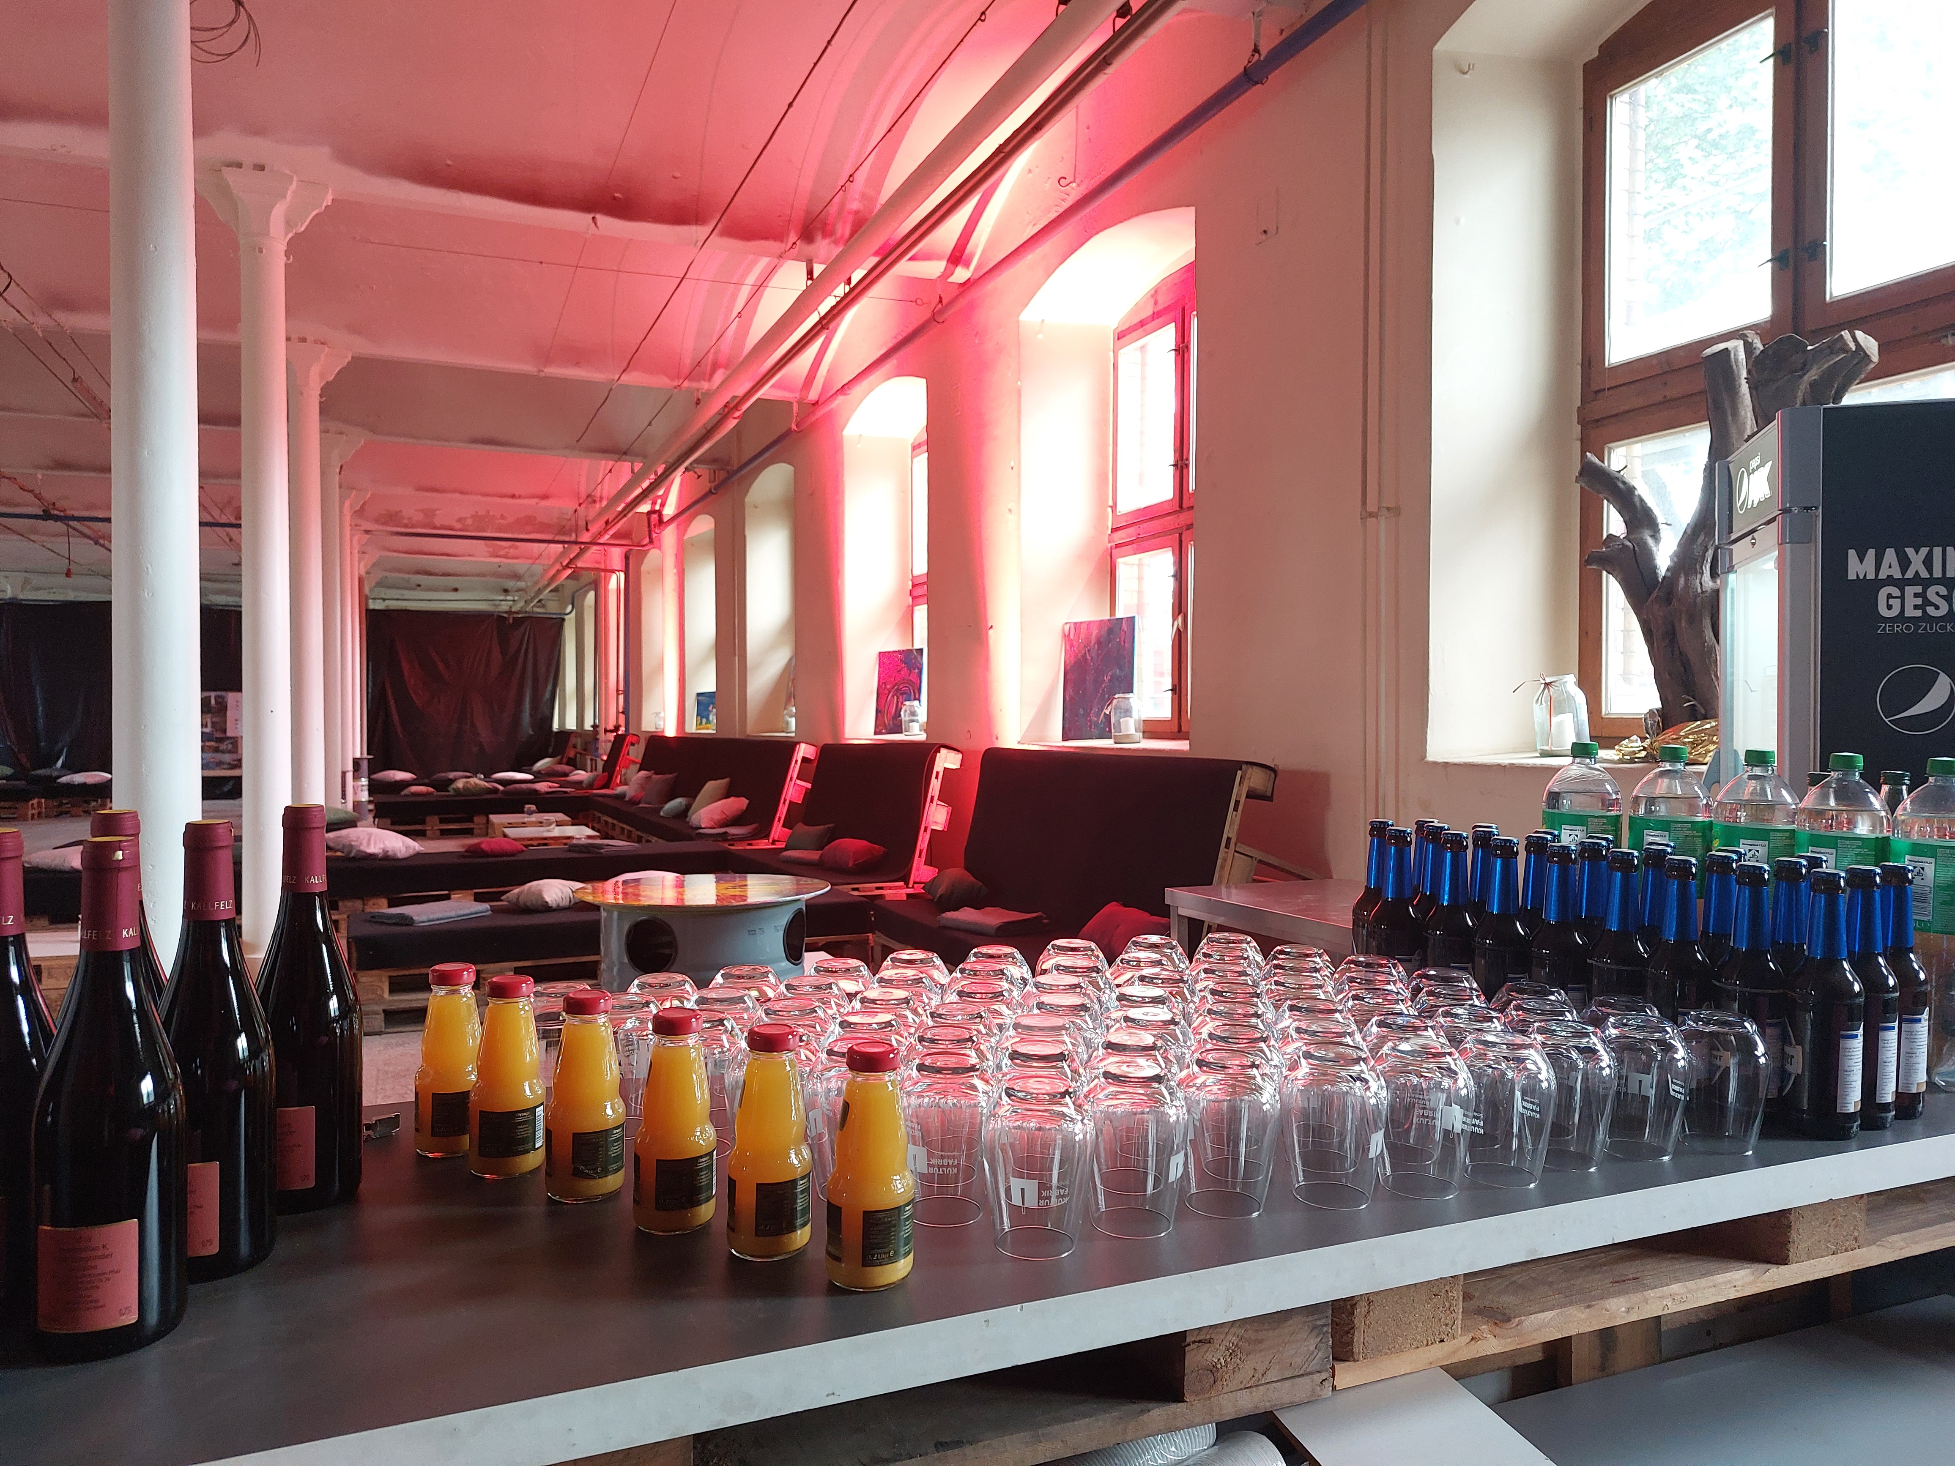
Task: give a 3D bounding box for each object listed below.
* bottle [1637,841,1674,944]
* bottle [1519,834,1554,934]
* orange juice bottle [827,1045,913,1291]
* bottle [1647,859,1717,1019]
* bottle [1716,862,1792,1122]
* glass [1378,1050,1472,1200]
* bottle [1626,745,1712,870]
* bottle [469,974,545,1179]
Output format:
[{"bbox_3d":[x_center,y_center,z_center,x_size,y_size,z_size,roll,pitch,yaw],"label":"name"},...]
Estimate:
[{"bbox_3d":[0.735,0.245,1.468,0.060,0.241,0.060,1,2,27],"label":"bottle"},{"bbox_3d":[0.652,0.241,1.577,0.060,0.241,0.060,1,2,23],"label":"bottle"},{"bbox_3d":[-0.071,0.285,0.903,0.058,0.152,0.058,1,2,-4],"label":"orange juice bottle"},{"bbox_3d":[0.682,0.239,1.318,0.062,0.235,0.062,0,1,0],"label":"bottle"},{"bbox_3d":[0.743,0.246,1.301,0.060,0.240,0.060,0,1,-22],"label":"bottle"},{"bbox_3d":[0.358,0.308,1.092,0.079,0.116,0.079,0,1,0],"label":"glass"},{"bbox_3d":[0.806,0.182,1.579,0.088,0.331,0.088,2,3,27],"label":"bottle"},{"bbox_3d":[-0.377,0.273,1.088,0.058,0.152,0.058,0,2,-19],"label":"bottle"}]

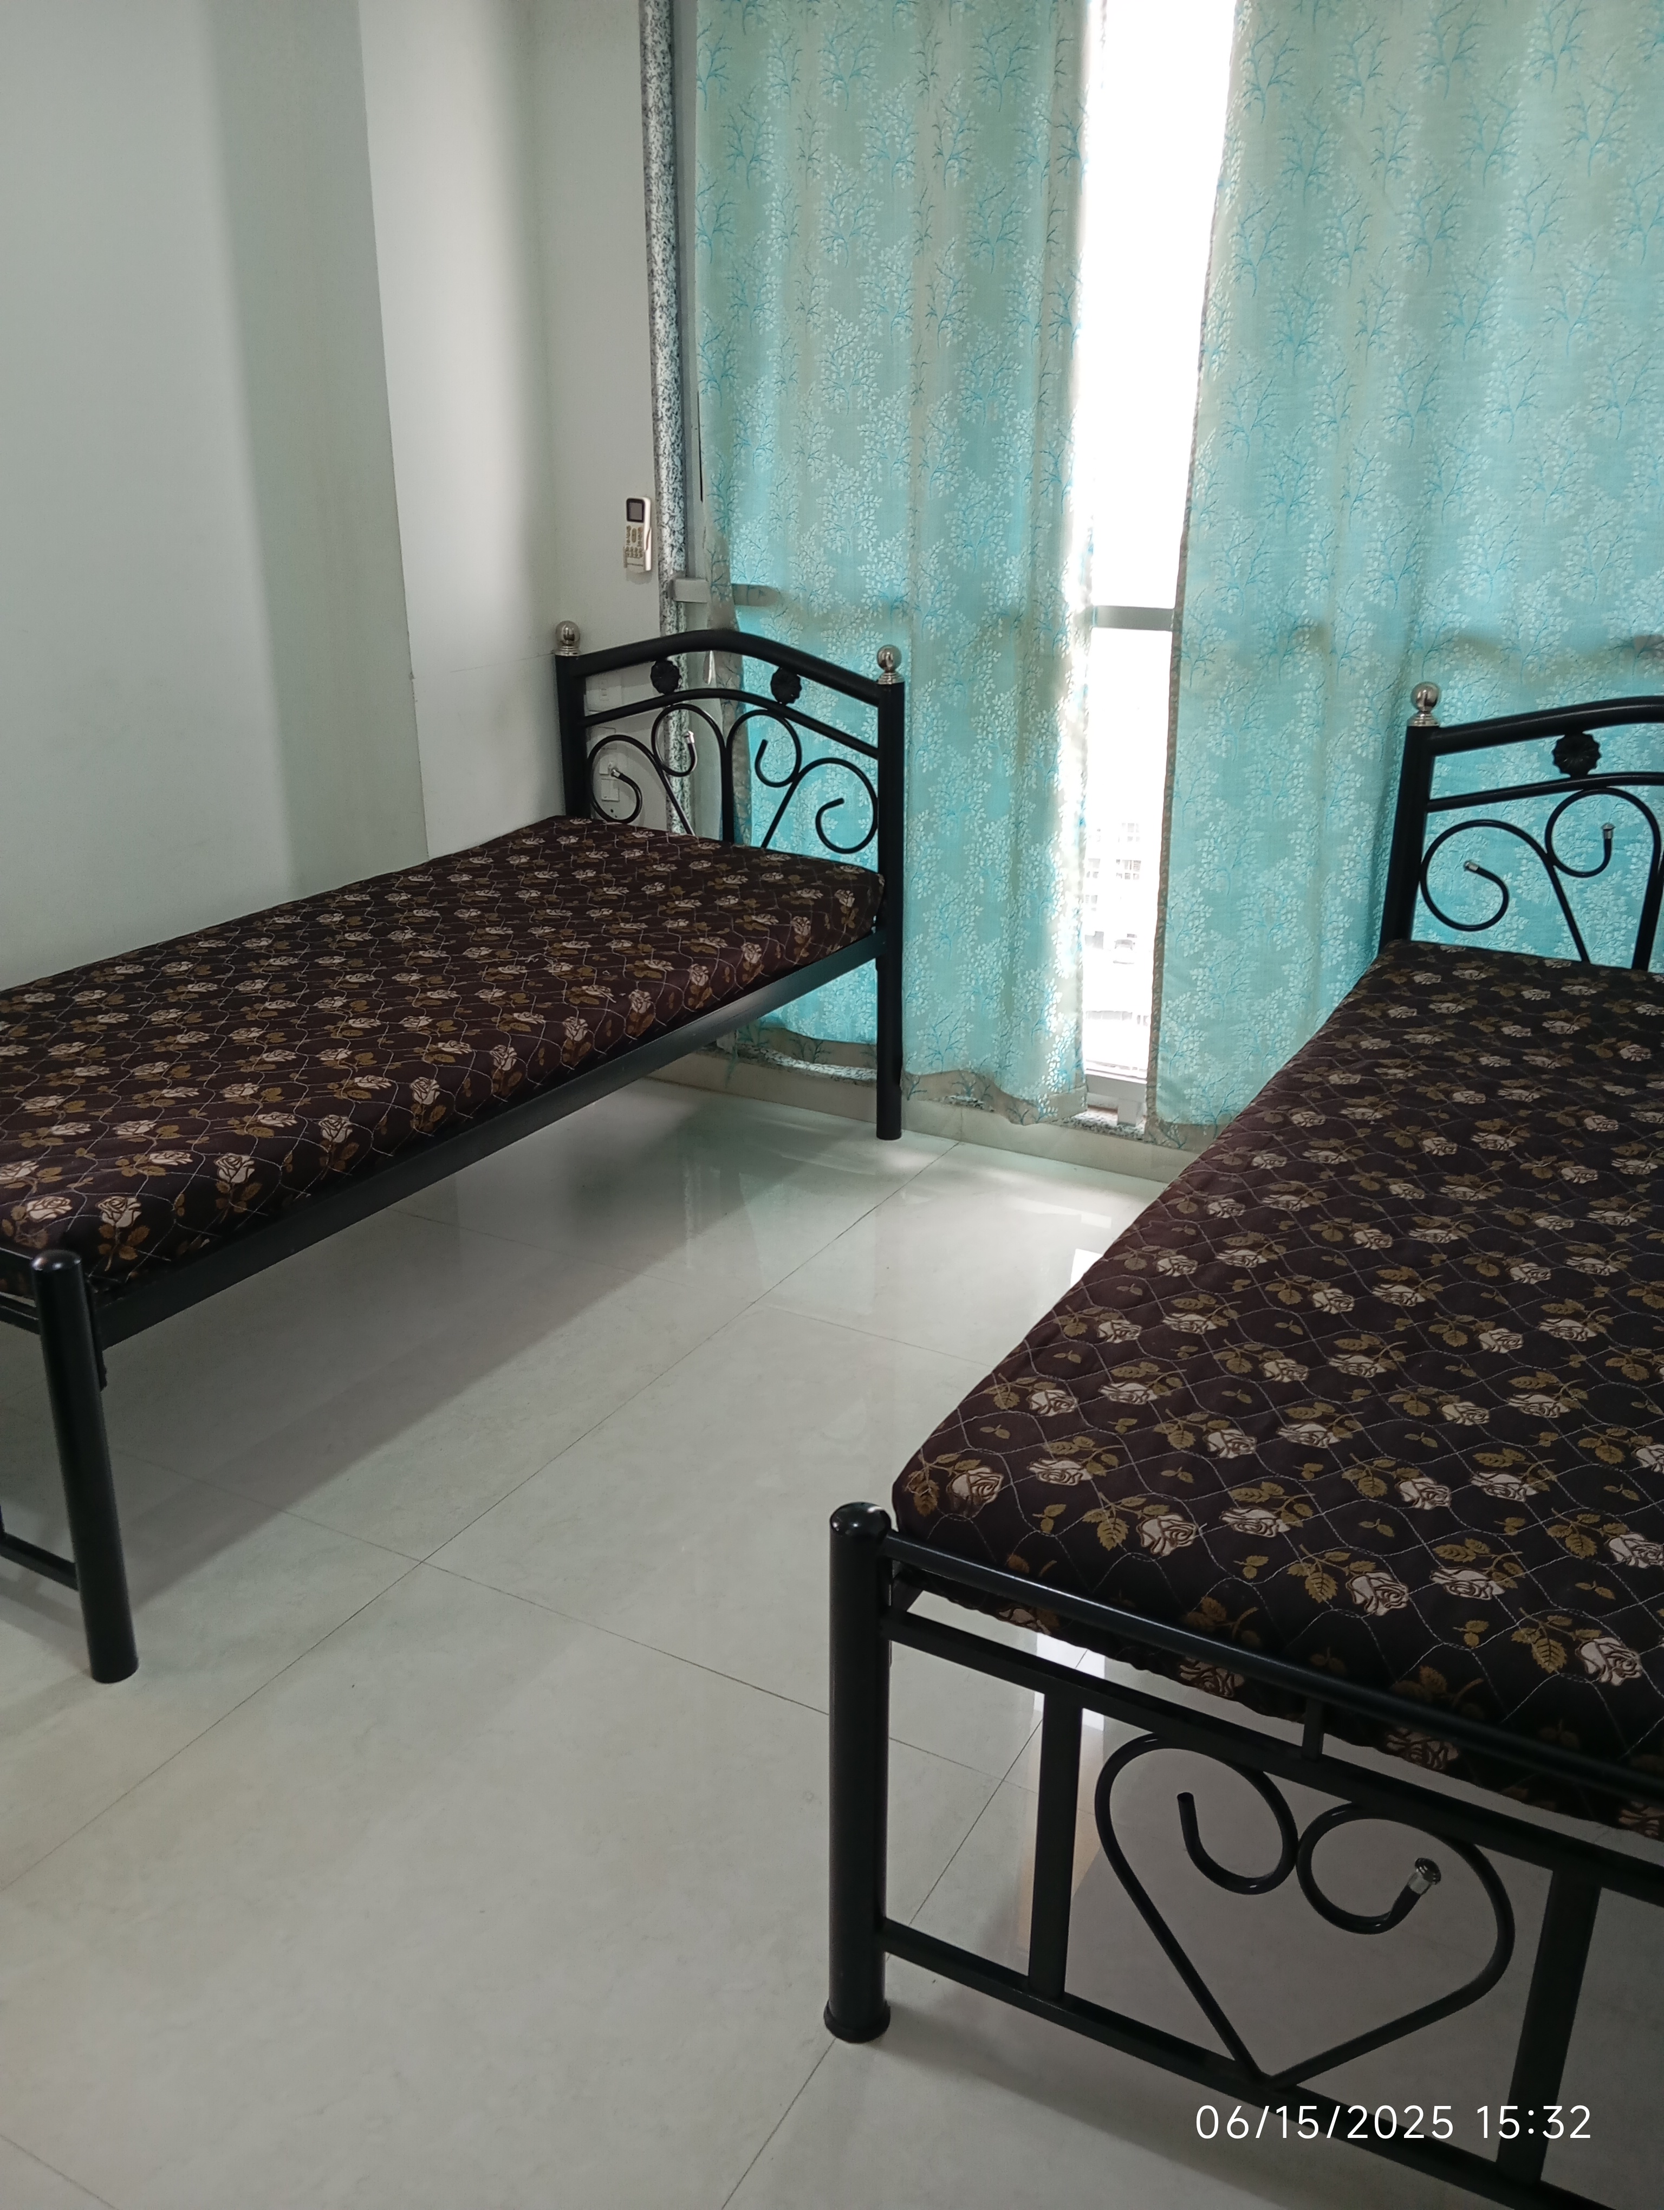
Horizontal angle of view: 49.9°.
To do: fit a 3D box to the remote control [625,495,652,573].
[{"bbox_3d":[-0.376,-1.113,3.492,0.047,0.143,0.022,11,21,27],"label":"remote control"}]

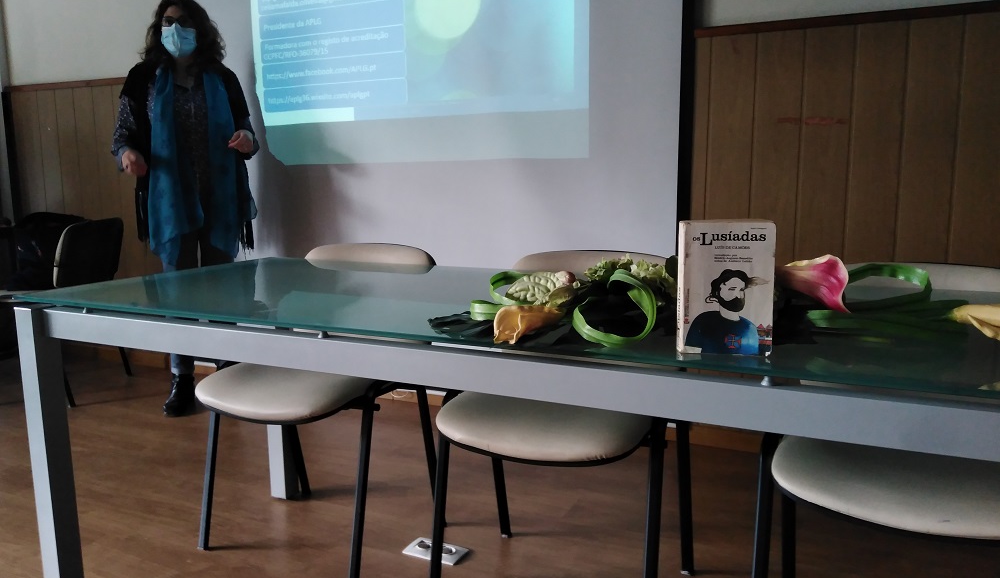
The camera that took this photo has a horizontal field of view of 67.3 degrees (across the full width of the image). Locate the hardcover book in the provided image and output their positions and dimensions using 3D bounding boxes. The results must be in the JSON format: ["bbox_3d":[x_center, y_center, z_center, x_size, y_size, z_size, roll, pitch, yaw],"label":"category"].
[{"bbox_3d":[0.303,-0.001,1.012,0.119,0.178,0.040,0,8,3],"label":"hardcover book"}]

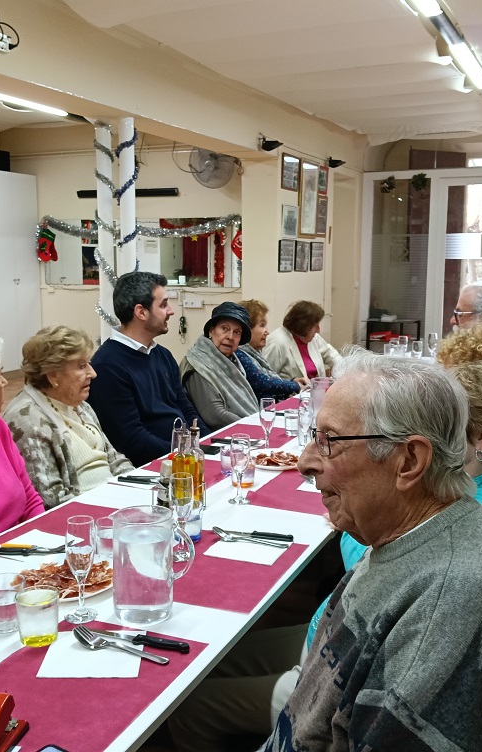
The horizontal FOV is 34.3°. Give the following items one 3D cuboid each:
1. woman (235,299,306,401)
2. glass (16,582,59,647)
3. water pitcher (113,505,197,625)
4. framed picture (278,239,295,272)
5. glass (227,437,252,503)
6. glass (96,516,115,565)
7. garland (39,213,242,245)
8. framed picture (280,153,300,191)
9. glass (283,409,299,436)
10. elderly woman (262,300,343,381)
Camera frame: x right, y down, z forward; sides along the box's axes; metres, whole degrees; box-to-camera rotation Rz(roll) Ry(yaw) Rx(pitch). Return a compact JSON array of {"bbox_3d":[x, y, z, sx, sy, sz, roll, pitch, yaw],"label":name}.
[{"bbox_3d":[0.147,0.239,3.883,0.680,1.210,0.500,4,9,24],"label":"woman"},{"bbox_3d":[-0.360,0.429,1.389,0.075,0.085,0.075,0,9,0],"label":"glass"},{"bbox_3d":[-0.169,0.358,1.489,0.168,0.200,0.113,-2,9,-11],"label":"water pitcher"},{"bbox_3d":[0.456,-1.201,7.847,0.030,0.315,0.410,4,9,24],"label":"framed picture"},{"bbox_3d":[-0.001,0.260,2.182,0.061,0.186,0.061,0,9,0],"label":"glass"},{"bbox_3d":[-0.308,0.395,1.865,0.080,0.096,0.080,4,10,24],"label":"glass"},{"bbox_3d":[-1.199,-1.646,8.653,2.620,0.330,0.100,4,9,24],"label":"garland"},{"bbox_3d":[0.498,-2.033,7.809,0.030,0.345,0.480,4,9,24],"label":"framed picture"},{"bbox_3d":[0.204,0.183,3.022,0.069,0.089,0.069,0,9,0],"label":"glass"},{"bbox_3d":[0.419,0.174,4.425,0.700,1.180,0.520,4,9,24],"label":"elderly woman"}]

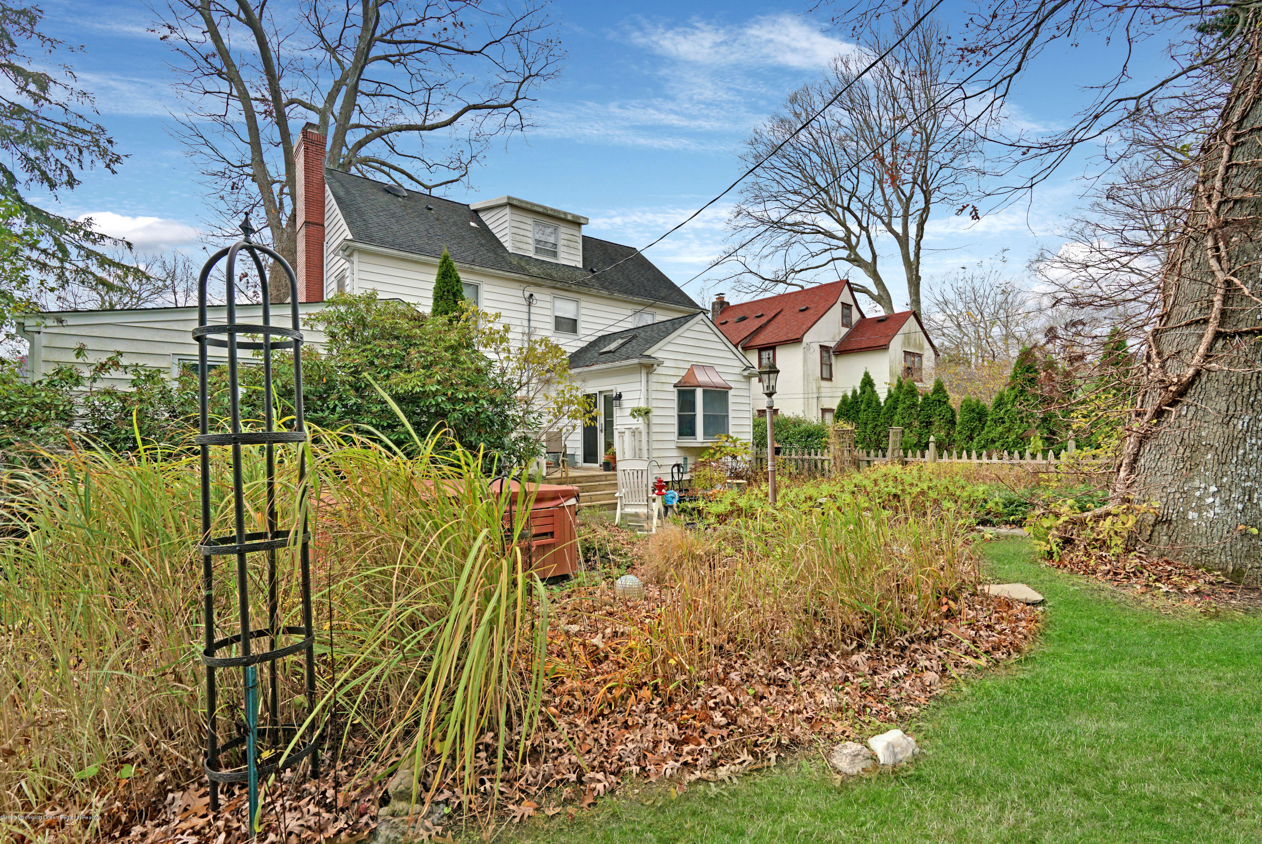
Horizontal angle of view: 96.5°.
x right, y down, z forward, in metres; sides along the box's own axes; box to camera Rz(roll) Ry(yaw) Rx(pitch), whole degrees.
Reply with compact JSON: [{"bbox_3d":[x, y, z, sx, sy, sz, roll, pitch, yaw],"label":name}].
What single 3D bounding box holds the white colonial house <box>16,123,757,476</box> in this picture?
[{"bbox_3d":[-4.947,-2.945,16.284,16.600,9.850,10.800,0,-2,-40],"label":"white colonial house"}]

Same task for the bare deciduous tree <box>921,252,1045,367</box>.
[{"bbox_3d":[26.400,-5.106,41.851,7.949,14.759,7.949,-1,-1,0],"label":"bare deciduous tree"}]

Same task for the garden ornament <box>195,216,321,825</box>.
[{"bbox_3d":[-1.586,0.337,2.374,0.400,2.420,0.400,-2,-1,0],"label":"garden ornament"}]

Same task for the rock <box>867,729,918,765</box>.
[{"bbox_3d":[1.167,1.452,2.510,0.220,0.120,0.160,0,-1,-6],"label":"rock"}]

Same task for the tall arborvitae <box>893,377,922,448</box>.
[{"bbox_3d":[7.610,0.332,15.369,0.790,3.102,0.790,-1,-1,0],"label":"tall arborvitae"}]

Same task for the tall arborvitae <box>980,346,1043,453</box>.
[{"bbox_3d":[9.396,-0.019,13.762,1.391,3.701,1.391,-1,-1,0],"label":"tall arborvitae"}]

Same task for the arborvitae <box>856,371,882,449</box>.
[{"bbox_3d":[6.881,0.209,16.266,0.804,3.400,0.804,-1,-1,0],"label":"arborvitae"}]

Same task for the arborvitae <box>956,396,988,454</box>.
[{"bbox_3d":[8.734,0.596,14.375,0.750,2.510,0.750,-1,-1,0],"label":"arborvitae"}]

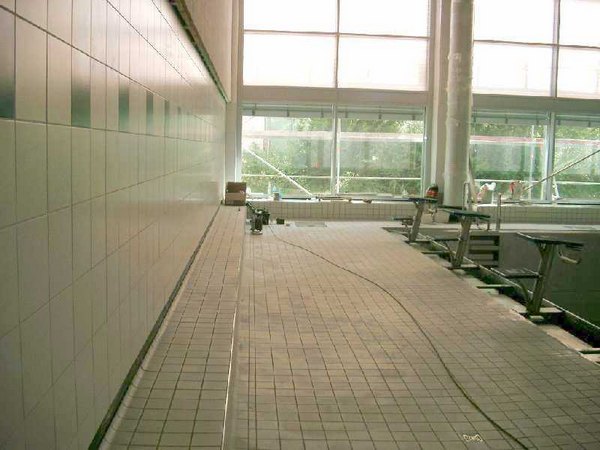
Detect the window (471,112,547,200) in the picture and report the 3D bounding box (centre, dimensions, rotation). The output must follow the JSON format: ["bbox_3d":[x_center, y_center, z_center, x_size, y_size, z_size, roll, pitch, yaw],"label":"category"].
[{"bbox_3d":[4.985,-1.630,15.435,2.042,2.097,0.100,1,7,-4],"label":"window"}]

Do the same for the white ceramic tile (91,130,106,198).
[{"bbox_3d":[-0.771,-0.234,2.443,0.010,0.257,0.252,1,7,-4],"label":"white ceramic tile"}]

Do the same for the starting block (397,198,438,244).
[{"bbox_3d":[2.105,-0.094,11.540,0.660,0.730,0.520,1,7,-4],"label":"starting block"}]

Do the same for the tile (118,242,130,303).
[{"bbox_3d":[-0.801,0.212,2.909,0.010,0.248,0.242,1,7,-4],"label":"tile"}]

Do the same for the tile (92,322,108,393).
[{"bbox_3d":[-0.788,0.540,2.535,0.010,0.257,0.252,1,7,-4],"label":"tile"}]

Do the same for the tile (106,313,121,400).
[{"bbox_3d":[-0.809,0.511,2.784,0.010,0.257,0.252,1,7,-4],"label":"tile"}]

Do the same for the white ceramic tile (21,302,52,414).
[{"bbox_3d":[-0.714,0.355,1.719,0.010,0.248,0.242,1,7,-4],"label":"white ceramic tile"}]

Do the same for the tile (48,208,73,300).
[{"bbox_3d":[-0.724,0.078,1.927,0.010,0.248,0.242,1,7,-4],"label":"tile"}]

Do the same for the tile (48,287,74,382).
[{"bbox_3d":[-0.743,0.334,2.005,0.010,0.257,0.252,1,7,-4],"label":"tile"}]

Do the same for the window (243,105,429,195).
[{"bbox_3d":[0.772,-1.662,14.592,4.234,2.101,0.120,1,7,-4],"label":"window"}]

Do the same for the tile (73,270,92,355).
[{"bbox_3d":[-0.749,0.298,2.195,0.010,0.248,0.242,1,7,-4],"label":"tile"}]

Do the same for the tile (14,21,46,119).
[{"bbox_3d":[-0.692,-0.390,1.631,0.010,0.248,0.242,1,7,-4],"label":"tile"}]

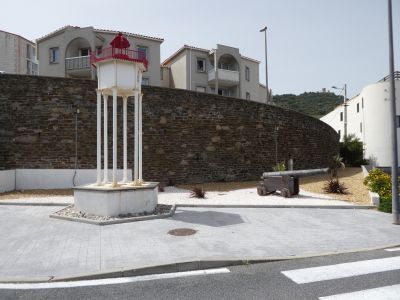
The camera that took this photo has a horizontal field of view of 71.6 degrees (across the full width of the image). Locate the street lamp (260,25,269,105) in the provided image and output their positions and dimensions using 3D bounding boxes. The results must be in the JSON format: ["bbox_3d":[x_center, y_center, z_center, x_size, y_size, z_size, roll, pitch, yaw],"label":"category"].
[{"bbox_3d":[4.781,-5.947,20.774,0.200,6.200,0.650,0,-1,-30],"label":"street lamp"}]

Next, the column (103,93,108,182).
[{"bbox_3d":[-3.082,-0.362,9.094,0.125,2.916,0.125,0,-1,0],"label":"column"}]

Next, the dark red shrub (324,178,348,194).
[{"bbox_3d":[5.500,1.459,11.133,0.870,0.620,0.870,0,-1,0],"label":"dark red shrub"}]

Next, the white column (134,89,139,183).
[{"bbox_3d":[-1.926,-0.370,8.469,0.125,2.916,0.125,0,-1,0],"label":"white column"}]

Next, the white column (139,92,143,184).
[{"bbox_3d":[-1.945,-0.362,9.126,0.125,2.916,0.125,0,-1,0],"label":"white column"}]

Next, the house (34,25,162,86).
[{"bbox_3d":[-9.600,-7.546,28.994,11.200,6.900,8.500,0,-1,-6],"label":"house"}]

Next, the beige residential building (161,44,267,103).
[{"bbox_3d":[1.300,-7.115,31.589,9.800,6.600,7.500,0,-1,-30],"label":"beige residential building"}]

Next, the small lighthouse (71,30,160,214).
[{"bbox_3d":[-2.504,-0.958,8.789,2.344,5.490,2.707,0,-1,-2],"label":"small lighthouse"}]

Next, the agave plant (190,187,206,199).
[{"bbox_3d":[-0.060,1.557,10.382,0.590,0.430,0.590,0,-1,0],"label":"agave plant"}]

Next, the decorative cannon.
[{"bbox_3d":[3.500,1.216,10.336,2.500,1.080,0.850,0,-1,32],"label":"decorative cannon"}]

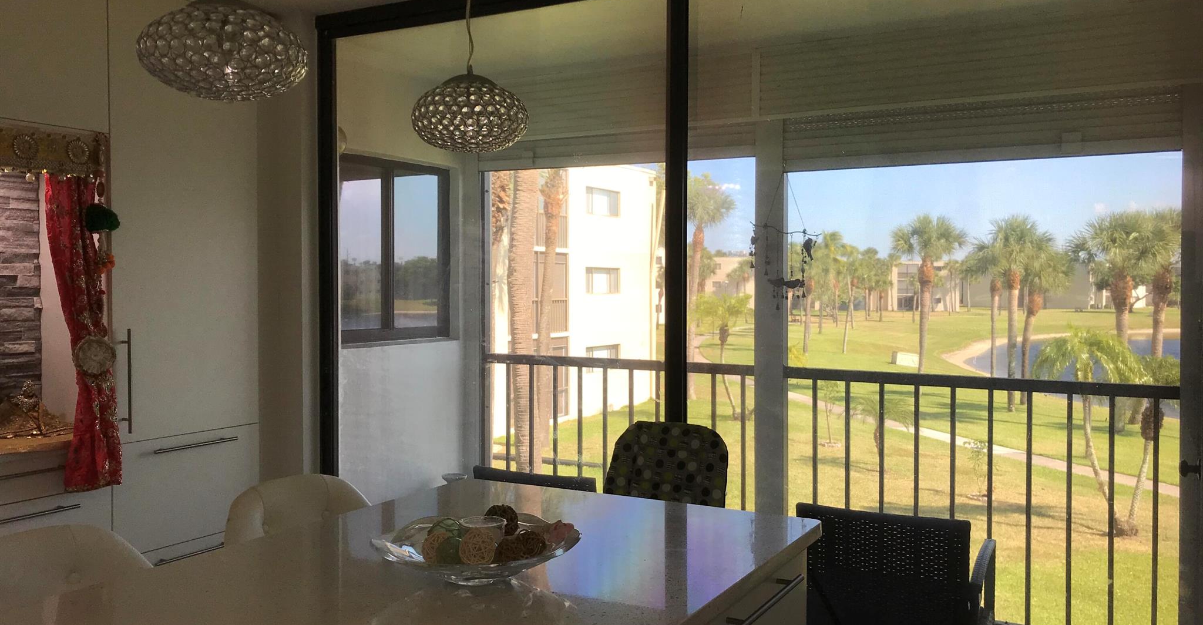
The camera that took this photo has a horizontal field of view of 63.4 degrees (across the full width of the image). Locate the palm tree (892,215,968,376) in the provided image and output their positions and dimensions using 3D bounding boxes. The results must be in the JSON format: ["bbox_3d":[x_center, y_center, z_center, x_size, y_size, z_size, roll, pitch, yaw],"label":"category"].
[{"bbox_3d":[13.022,-0.281,38.800,3.000,7.100,3.000,1,2,29],"label":"palm tree"}]

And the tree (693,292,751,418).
[{"bbox_3d":[3.934,1.393,31.700,2.050,4.050,2.050,0,2,0],"label":"tree"}]

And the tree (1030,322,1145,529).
[{"bbox_3d":[8.697,2.109,17.400,1.950,3.600,1.950,1,2,29],"label":"tree"}]

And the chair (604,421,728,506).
[{"bbox_3d":[0.122,0.823,2.723,0.480,1.020,0.580,1,2,29],"label":"chair"}]

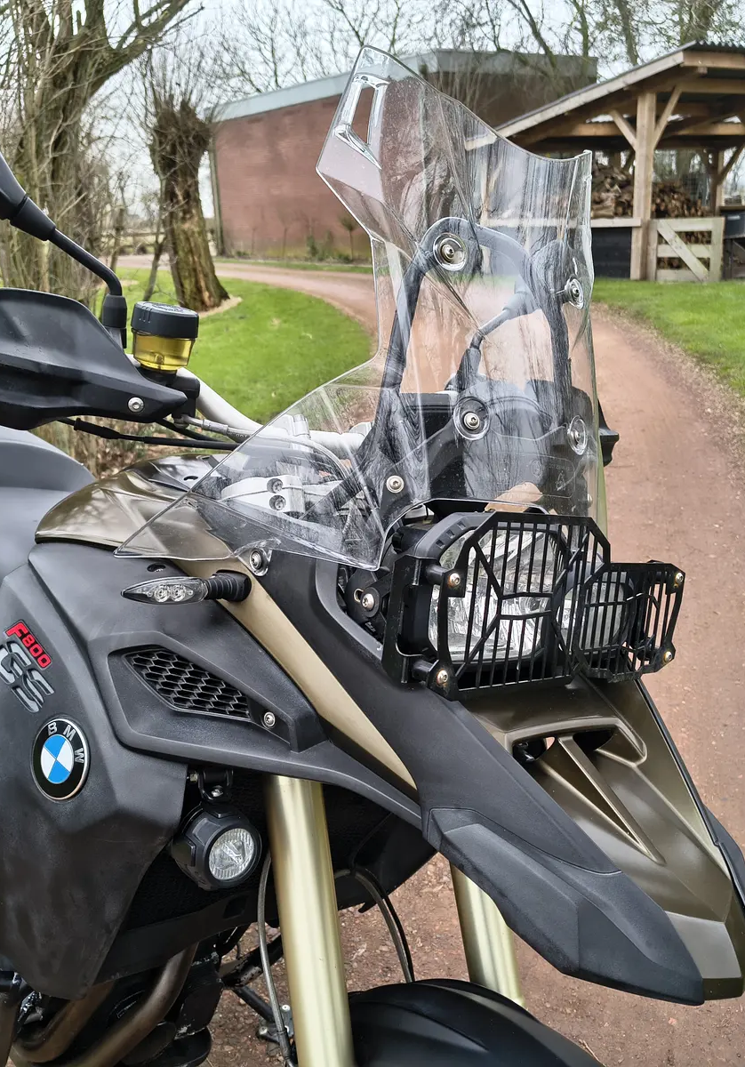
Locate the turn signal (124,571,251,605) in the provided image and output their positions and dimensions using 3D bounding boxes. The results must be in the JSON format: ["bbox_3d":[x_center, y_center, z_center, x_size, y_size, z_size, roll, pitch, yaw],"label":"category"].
[{"bbox_3d":[-0.162,0.049,0.860,0.112,0.029,0.037,1,12,-42],"label":"turn signal"}]

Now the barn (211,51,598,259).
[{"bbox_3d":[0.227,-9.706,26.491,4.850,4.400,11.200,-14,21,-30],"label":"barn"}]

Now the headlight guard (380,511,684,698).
[{"bbox_3d":[0.148,0.054,0.860,0.315,0.150,0.085,1,12,-42],"label":"headlight guard"}]

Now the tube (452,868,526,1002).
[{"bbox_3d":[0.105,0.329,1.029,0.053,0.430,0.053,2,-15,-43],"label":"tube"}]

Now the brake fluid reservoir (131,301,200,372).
[{"bbox_3d":[-0.188,-0.174,0.885,0.060,0.056,0.060,1,12,-42],"label":"brake fluid reservoir"}]

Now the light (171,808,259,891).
[{"bbox_3d":[-0.144,0.289,0.905,0.077,0.077,0.062,1,12,-42],"label":"light"}]

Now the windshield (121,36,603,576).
[{"bbox_3d":[0.045,-0.165,0.943,0.410,0.480,0.320,1,12,-42],"label":"windshield"}]

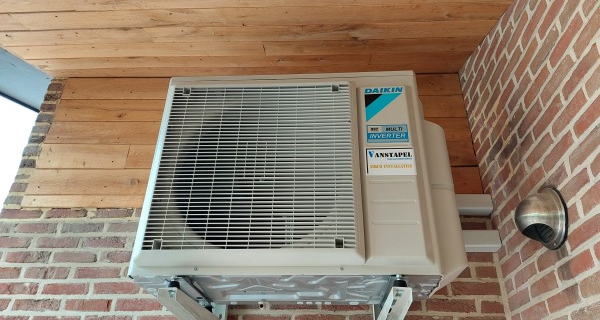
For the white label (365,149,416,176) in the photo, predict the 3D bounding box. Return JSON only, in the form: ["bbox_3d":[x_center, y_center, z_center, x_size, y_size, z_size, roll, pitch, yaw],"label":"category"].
[{"bbox_3d":[0.281,0.005,1.286,0.149,0.097,0.004,-1,-30,3],"label":"white label"}]

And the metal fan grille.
[{"bbox_3d":[-0.138,0.003,1.313,0.603,0.585,0.040,-1,-30,3],"label":"metal fan grille"}]

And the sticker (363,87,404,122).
[{"bbox_3d":[0.286,-0.186,1.393,0.129,0.141,0.004,-1,-30,3],"label":"sticker"}]

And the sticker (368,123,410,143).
[{"bbox_3d":[0.282,-0.084,1.336,0.130,0.066,0.004,-1,-30,3],"label":"sticker"}]

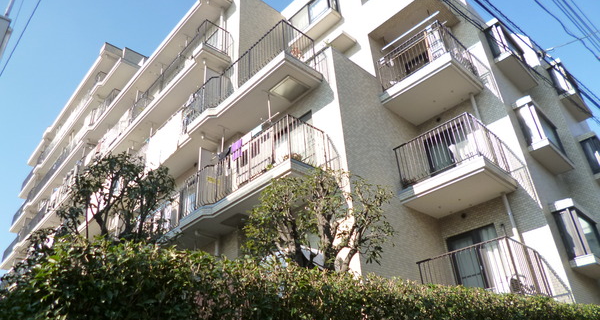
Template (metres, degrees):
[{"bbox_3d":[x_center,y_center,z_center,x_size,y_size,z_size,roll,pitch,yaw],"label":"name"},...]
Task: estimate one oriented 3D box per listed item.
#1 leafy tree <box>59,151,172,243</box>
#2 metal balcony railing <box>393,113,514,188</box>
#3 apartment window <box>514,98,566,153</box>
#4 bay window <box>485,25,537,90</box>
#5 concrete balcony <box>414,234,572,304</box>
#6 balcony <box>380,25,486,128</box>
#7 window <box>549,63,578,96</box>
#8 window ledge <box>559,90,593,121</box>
[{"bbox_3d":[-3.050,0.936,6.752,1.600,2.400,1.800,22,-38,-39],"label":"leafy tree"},{"bbox_3d":[3.573,0.101,9.847,1.660,1.140,1.980,22,-38,-39],"label":"metal balcony railing"},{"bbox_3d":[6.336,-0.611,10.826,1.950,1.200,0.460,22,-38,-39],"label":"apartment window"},{"bbox_3d":[6.172,-3.010,12.150,1.950,1.350,0.460,22,-38,-39],"label":"bay window"},{"bbox_3d":[3.753,2.647,8.482,1.740,1.390,2.020,22,-38,-39],"label":"concrete balcony"},{"bbox_3d":[3.422,-2.220,11.169,1.740,1.470,2.020,22,-38,-39],"label":"balcony"},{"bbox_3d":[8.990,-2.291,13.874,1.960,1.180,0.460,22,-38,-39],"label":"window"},{"bbox_3d":[8.667,-1.662,13.000,1.735,0.157,0.421,24,-40,-38],"label":"window ledge"}]

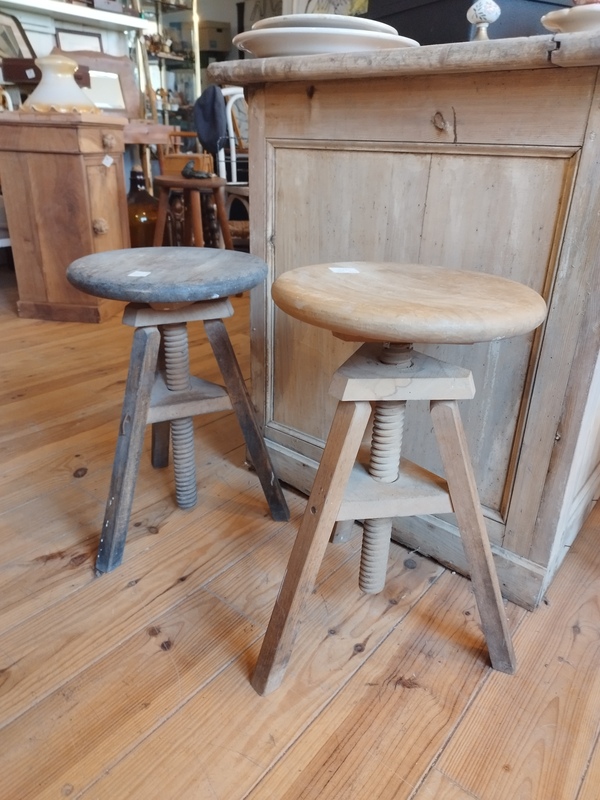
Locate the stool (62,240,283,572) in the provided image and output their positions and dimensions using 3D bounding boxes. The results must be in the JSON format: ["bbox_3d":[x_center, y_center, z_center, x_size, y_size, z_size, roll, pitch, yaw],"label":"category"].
[{"bbox_3d":[-0.245,-0.011,1.069,0.386,0.516,0.390,-10,27,-26],"label":"stool"}]

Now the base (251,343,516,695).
[{"bbox_3d":[0.111,0.124,0.849,0.393,0.469,0.345,-2,24,-9],"label":"base"}]

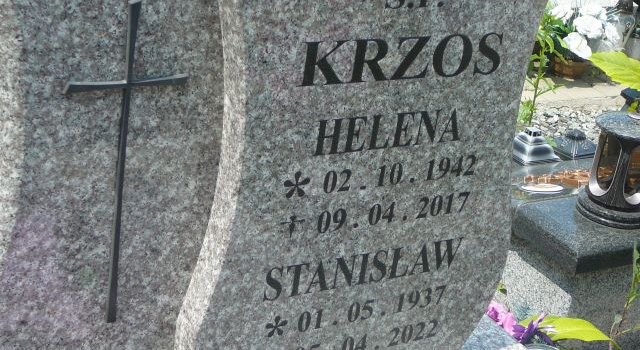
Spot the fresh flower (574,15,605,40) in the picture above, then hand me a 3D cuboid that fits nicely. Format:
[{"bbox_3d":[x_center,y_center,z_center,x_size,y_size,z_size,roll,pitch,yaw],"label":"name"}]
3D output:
[{"bbox_3d":[0.996,-0.545,4.030,0.108,0.090,0.090,12,23,12],"label":"fresh flower"}]

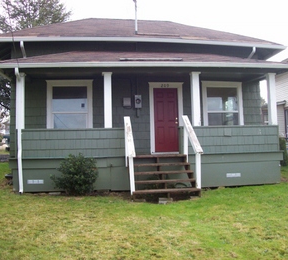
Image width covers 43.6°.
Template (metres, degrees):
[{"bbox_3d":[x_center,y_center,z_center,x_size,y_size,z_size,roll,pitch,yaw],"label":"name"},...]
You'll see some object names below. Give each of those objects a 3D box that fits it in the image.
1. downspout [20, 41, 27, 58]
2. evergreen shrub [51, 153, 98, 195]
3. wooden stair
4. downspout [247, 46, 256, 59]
[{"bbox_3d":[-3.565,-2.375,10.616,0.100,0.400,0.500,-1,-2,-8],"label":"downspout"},{"bbox_3d":[-1.701,1.093,8.837,1.100,1.030,1.000,-1,-2,-8],"label":"evergreen shrub"},{"bbox_3d":[0.471,1.152,8.983,1.620,0.970,1.250,-1,-2,-8],"label":"wooden stair"},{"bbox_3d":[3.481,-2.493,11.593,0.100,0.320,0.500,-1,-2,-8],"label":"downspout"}]

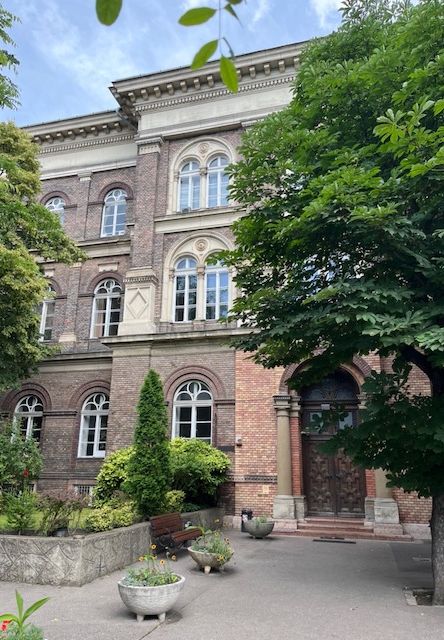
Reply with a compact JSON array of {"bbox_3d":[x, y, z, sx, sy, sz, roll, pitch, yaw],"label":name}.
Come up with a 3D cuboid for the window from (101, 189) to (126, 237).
[{"bbox_3d":[-5.170,-5.171,23.117,1.278,2.594,0.250,-4,-18,14],"label":"window"}]

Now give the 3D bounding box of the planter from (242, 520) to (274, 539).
[{"bbox_3d":[0.998,5.577,12.768,0.810,0.380,0.810,-4,-18,14],"label":"planter"}]

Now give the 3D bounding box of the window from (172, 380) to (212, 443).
[{"bbox_3d":[-1.035,3.401,17.086,1.507,2.526,0.250,-4,-18,14],"label":"window"}]

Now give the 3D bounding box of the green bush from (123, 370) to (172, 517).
[{"bbox_3d":[-1.983,3.223,12.825,1.317,3.800,1.350,3,-18,-8],"label":"green bush"}]

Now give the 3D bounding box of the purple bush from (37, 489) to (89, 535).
[{"bbox_3d":[-3.119,3.730,9.401,0.972,0.821,0.900,6,-18,-16],"label":"purple bush"}]

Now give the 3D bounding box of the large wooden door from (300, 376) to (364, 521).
[{"bbox_3d":[3.686,3.976,15.844,1.992,4.682,0.250,-4,-18,14],"label":"large wooden door"}]

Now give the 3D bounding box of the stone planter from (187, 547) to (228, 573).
[{"bbox_3d":[-0.188,4.148,8.287,0.800,0.360,0.800,1,-18,0],"label":"stone planter"}]

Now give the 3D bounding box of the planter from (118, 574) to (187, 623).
[{"bbox_3d":[-0.842,3.308,5.729,0.790,0.390,0.790,1,-18,0],"label":"planter"}]

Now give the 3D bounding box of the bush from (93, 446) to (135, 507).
[{"bbox_3d":[-3.175,4.718,14.405,1.437,1.793,1.500,4,-18,-11],"label":"bush"}]

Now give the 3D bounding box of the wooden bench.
[{"bbox_3d":[-0.889,4.367,9.719,0.620,0.790,1.500,-5,-18,17],"label":"wooden bench"}]

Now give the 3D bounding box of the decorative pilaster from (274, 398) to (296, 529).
[{"bbox_3d":[1.807,4.029,14.072,0.600,3.560,0.580,-4,-18,14],"label":"decorative pilaster"}]

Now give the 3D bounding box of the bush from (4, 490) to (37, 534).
[{"bbox_3d":[-3.586,3.420,8.552,0.680,0.740,0.660,-4,-18,14],"label":"bush"}]

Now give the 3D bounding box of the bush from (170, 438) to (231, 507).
[{"bbox_3d":[-0.729,4.561,14.306,1.961,2.012,1.800,1,-18,-2],"label":"bush"}]

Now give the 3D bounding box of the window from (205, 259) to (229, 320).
[{"bbox_3d":[-0.167,-1.197,17.287,0.880,2.530,0.220,-4,-18,14],"label":"window"}]

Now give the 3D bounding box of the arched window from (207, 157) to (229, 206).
[{"bbox_3d":[-0.158,-5.816,20.228,0.940,2.458,0.250,-4,-18,14],"label":"arched window"}]

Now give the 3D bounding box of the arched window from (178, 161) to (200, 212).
[{"bbox_3d":[-1.272,-5.280,18.912,0.920,2.250,0.220,-4,-18,14],"label":"arched window"}]

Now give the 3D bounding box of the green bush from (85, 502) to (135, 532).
[{"bbox_3d":[-2.317,4.065,9.901,1.007,0.574,0.850,4,-18,-11],"label":"green bush"}]

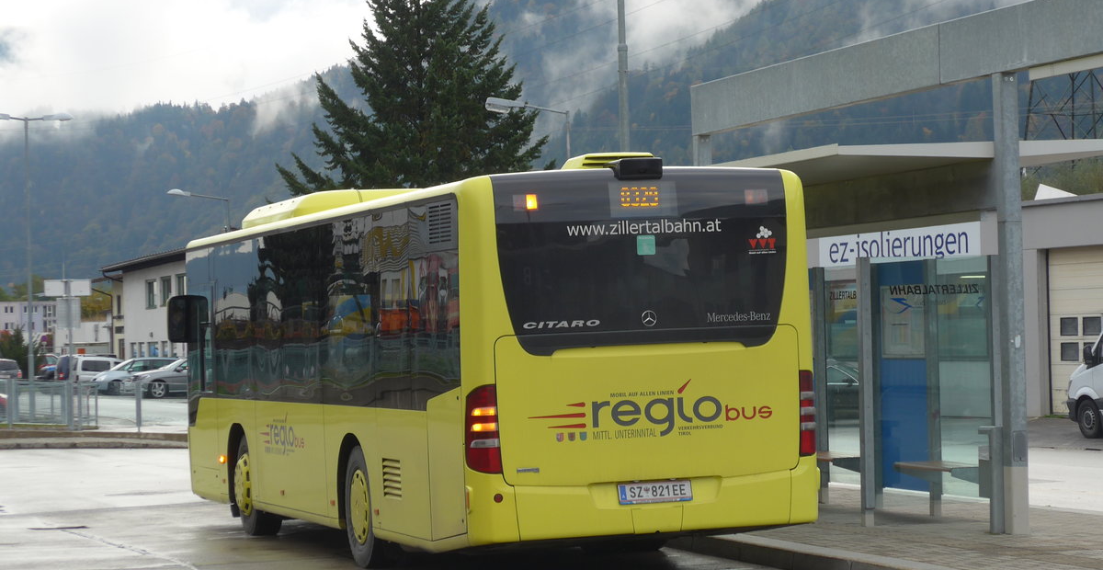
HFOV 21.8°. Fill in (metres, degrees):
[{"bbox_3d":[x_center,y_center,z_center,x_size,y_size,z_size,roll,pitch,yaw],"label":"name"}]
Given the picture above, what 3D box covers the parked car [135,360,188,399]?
[{"bbox_3d":[-13.920,3.545,109.500,4.500,1.490,1.800,-1,-1,-26],"label":"parked car"}]

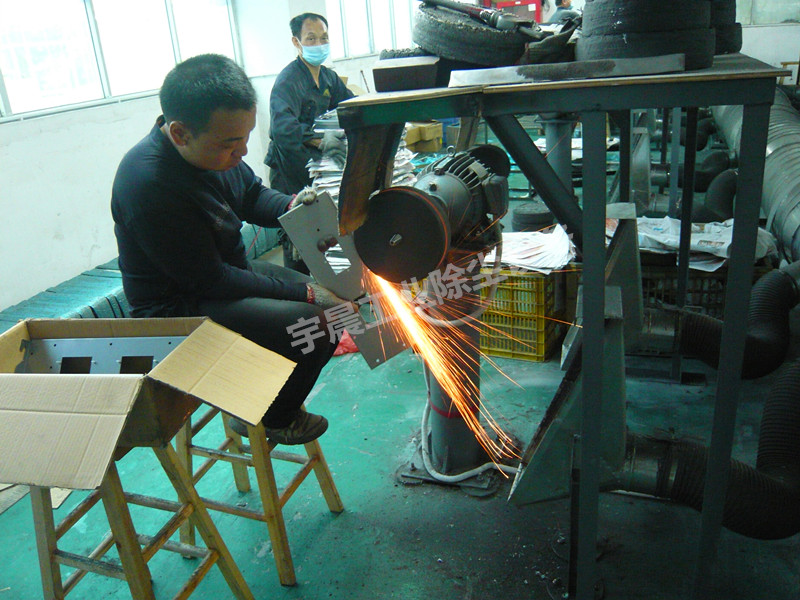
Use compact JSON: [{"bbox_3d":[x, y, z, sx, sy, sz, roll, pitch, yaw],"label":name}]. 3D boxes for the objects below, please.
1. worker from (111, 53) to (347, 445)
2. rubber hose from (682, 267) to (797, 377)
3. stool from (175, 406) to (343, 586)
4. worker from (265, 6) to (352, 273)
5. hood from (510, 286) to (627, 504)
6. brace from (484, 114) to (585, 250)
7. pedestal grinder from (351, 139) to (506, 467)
[{"bbox_3d":[-0.470,-0.077,1.762,0.660,1.100,0.520,2,22,19],"label":"worker"},{"bbox_3d":[1.368,0.075,2.628,0.430,0.470,0.310,2,23,20],"label":"rubber hose"},{"bbox_3d":[-0.459,0.461,1.954,0.385,0.620,0.345,3,24,22],"label":"stool"},{"bbox_3d":[-0.443,-0.662,3.415,0.430,1.600,0.520,12,28,37],"label":"worker"},{"bbox_3d":[0.531,0.305,2.018,0.370,0.670,0.250,2,23,20],"label":"hood"},{"bbox_3d":[0.315,-0.277,1.429,0.050,0.345,0.050,-35,10,23],"label":"brace"},{"bbox_3d":[0.155,0.095,2.227,0.400,1.140,0.650,4,23,23],"label":"pedestal grinder"}]

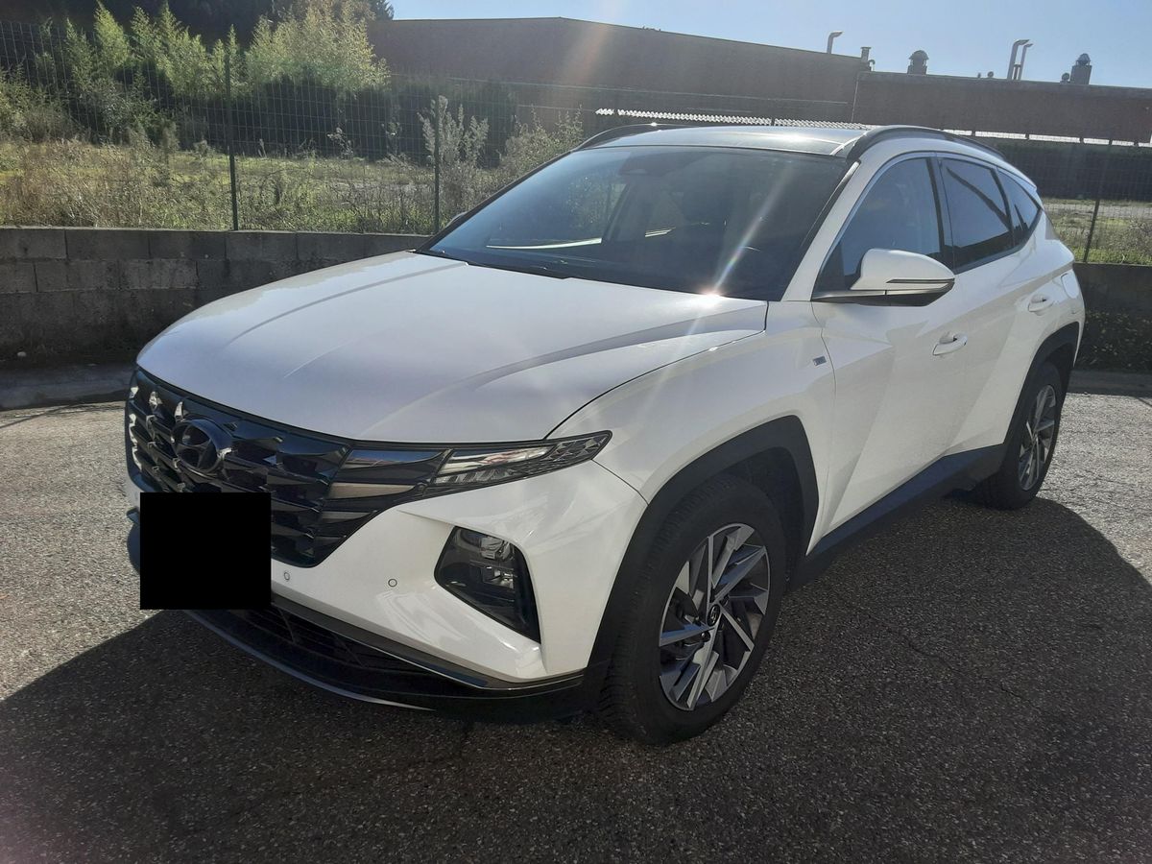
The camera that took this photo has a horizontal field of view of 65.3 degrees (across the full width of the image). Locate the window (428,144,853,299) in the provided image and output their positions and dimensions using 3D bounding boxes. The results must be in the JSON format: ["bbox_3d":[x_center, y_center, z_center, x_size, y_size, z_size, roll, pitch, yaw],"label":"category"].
[{"bbox_3d":[0.162,-0.757,3.102,1.540,0.100,0.900,16,51,40],"label":"window"}]

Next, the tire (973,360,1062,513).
[{"bbox_3d":[2.095,0.006,4.304,0.240,0.705,0.705,16,20,40],"label":"tire"}]

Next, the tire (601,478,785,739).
[{"bbox_3d":[0.282,0.449,2.380,0.240,0.705,0.705,16,20,40],"label":"tire"}]

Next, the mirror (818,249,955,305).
[{"bbox_3d":[0.872,-0.424,2.508,0.280,0.165,0.250,16,20,40],"label":"mirror"}]

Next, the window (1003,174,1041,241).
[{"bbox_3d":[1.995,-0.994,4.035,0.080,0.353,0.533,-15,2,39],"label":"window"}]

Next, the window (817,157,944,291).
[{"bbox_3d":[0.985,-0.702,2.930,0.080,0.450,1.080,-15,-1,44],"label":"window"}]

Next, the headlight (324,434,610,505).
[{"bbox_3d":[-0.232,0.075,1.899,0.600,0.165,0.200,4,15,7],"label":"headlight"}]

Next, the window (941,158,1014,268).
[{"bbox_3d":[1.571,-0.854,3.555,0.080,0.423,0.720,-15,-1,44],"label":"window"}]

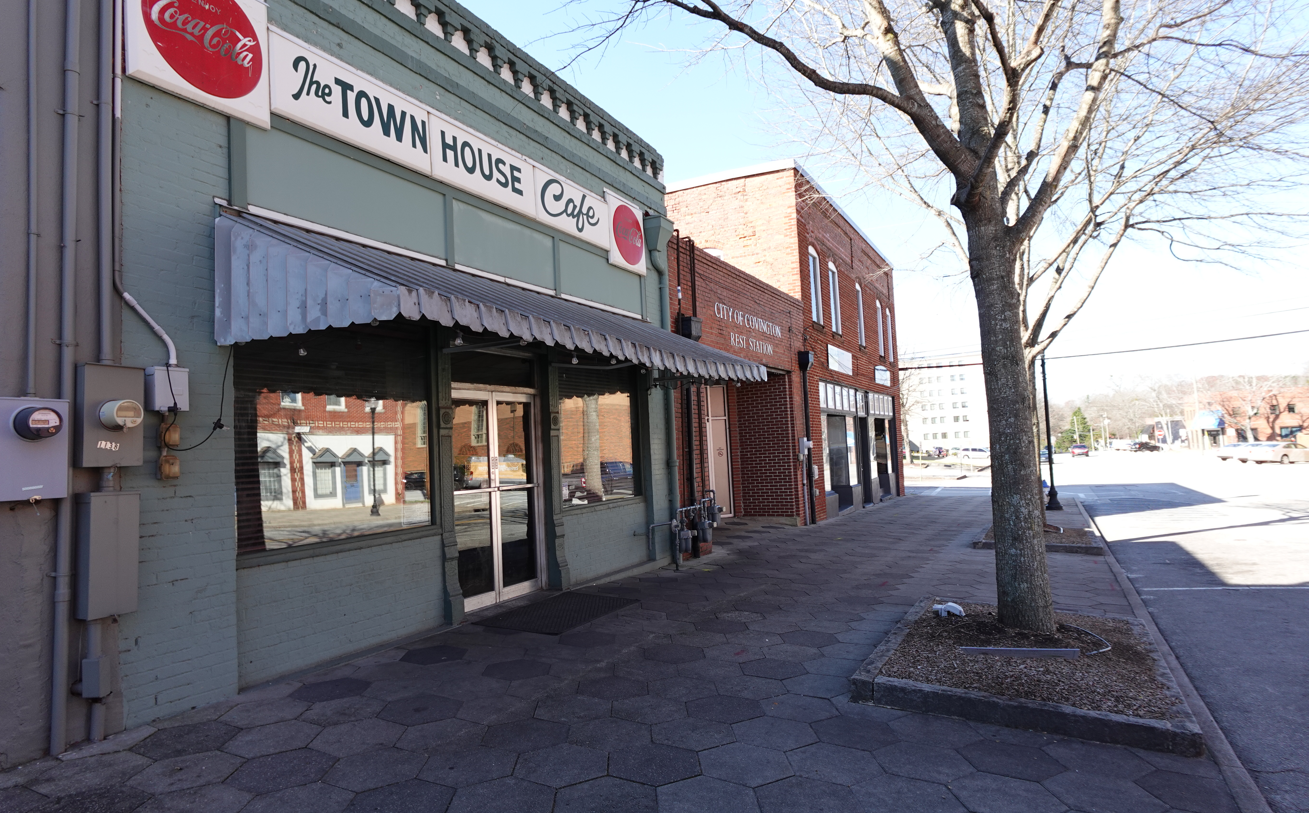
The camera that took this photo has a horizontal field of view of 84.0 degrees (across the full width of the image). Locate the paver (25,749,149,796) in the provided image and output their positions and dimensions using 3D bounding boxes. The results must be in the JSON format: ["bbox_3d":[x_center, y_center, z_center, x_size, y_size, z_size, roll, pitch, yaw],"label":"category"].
[{"bbox_3d":[-2.682,1.772,3.458,0.440,0.060,0.508,0,-4,-2],"label":"paver"}]

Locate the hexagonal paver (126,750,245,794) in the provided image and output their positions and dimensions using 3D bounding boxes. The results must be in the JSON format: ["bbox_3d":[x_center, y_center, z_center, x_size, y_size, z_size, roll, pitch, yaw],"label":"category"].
[{"bbox_3d":[-2.303,1.818,3.586,0.455,0.060,0.525,0,-4,-2],"label":"hexagonal paver"}]

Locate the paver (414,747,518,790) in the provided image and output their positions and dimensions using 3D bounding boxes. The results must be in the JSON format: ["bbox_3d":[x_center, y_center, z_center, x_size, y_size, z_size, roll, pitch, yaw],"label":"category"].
[{"bbox_3d":[-0.923,1.825,3.637,0.455,0.055,0.525,0,-3,-2],"label":"paver"}]

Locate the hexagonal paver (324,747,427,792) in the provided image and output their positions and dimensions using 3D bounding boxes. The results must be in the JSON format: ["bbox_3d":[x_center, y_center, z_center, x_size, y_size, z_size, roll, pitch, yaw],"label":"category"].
[{"bbox_3d":[-1.375,1.823,3.603,0.455,0.055,0.525,0,-3,-2],"label":"hexagonal paver"}]

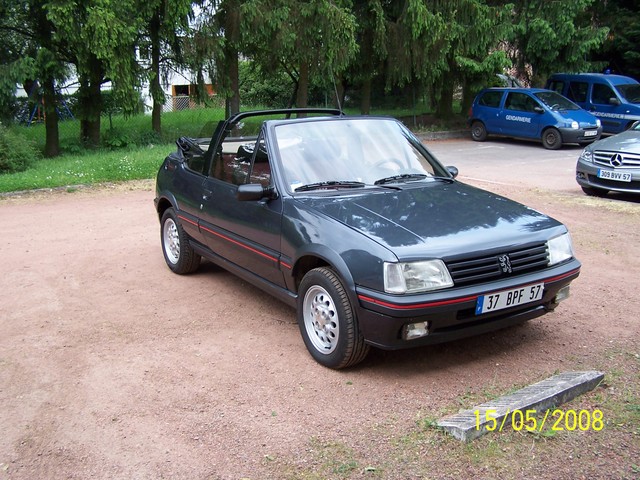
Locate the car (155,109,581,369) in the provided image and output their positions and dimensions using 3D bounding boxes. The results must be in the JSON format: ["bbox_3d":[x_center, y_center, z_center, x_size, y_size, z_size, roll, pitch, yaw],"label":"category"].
[{"bbox_3d":[0.030,-0.233,5.235,1.600,1.380,3.700,-7,14,-32],"label":"car"}]

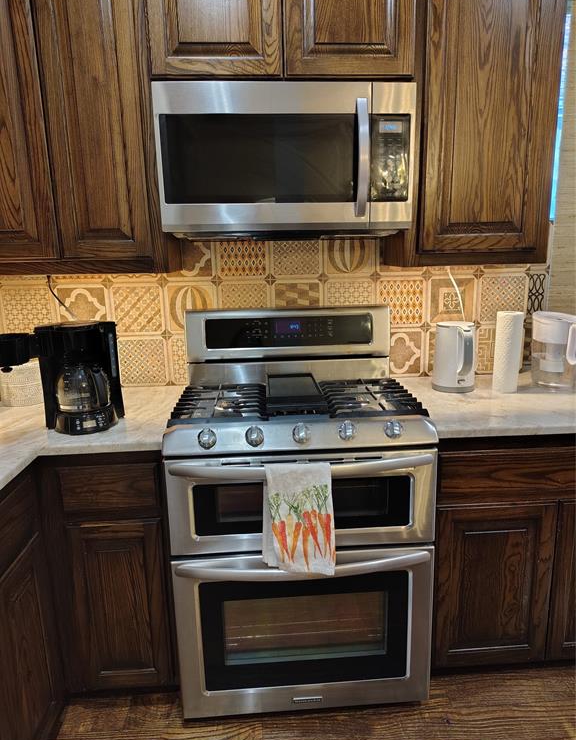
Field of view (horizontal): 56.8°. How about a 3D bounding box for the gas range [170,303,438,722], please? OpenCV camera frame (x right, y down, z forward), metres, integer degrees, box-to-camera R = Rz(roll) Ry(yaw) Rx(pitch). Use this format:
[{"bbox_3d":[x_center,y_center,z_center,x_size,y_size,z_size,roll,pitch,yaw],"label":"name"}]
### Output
[{"bbox_3d":[0.031,0.423,1.784,0.760,1.194,0.705,-2,12,-4],"label":"gas range"}]

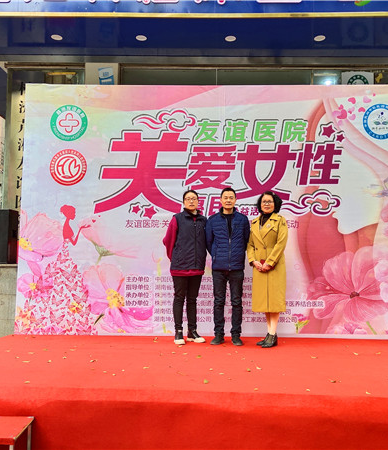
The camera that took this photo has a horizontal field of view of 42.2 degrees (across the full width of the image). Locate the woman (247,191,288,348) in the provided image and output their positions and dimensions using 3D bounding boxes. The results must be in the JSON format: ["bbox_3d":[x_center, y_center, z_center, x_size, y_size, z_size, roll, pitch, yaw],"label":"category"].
[{"bbox_3d":[0.795,0.453,5.440,0.460,1.660,0.360,-1,-6,16],"label":"woman"}]

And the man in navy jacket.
[{"bbox_3d":[0.380,0.430,5.540,0.480,1.710,0.340,1,-6,1],"label":"man in navy jacket"}]

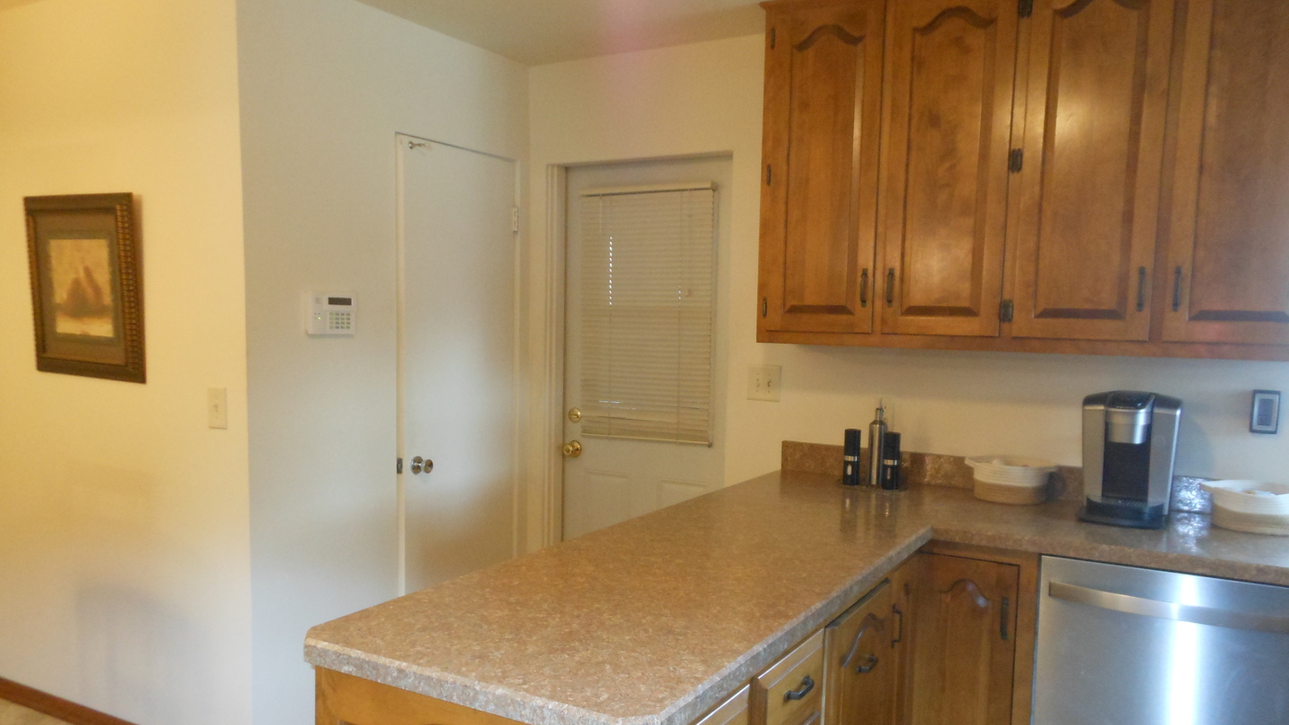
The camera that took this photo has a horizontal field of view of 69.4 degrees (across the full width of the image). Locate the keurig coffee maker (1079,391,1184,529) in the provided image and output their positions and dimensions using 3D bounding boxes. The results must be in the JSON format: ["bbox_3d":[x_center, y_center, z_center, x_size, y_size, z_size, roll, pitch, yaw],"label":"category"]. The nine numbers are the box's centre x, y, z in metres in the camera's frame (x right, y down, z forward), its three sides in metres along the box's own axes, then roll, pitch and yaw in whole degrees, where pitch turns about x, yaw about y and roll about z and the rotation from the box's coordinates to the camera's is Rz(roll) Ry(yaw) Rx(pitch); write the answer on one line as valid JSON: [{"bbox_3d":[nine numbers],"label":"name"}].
[{"bbox_3d":[1.325,0.256,2.549,0.240,0.335,0.300,2,3,30],"label":"keurig coffee maker"}]

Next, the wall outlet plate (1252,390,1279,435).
[{"bbox_3d":[1.719,0.139,2.578,0.067,0.117,0.014,2,3,30],"label":"wall outlet plate"}]

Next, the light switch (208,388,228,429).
[{"bbox_3d":[-1.272,0.136,2.779,0.076,0.118,0.015,2,3,30],"label":"light switch"}]

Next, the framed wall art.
[{"bbox_3d":[-1.862,-0.253,3.083,0.620,0.600,0.035,2,3,30],"label":"framed wall art"}]

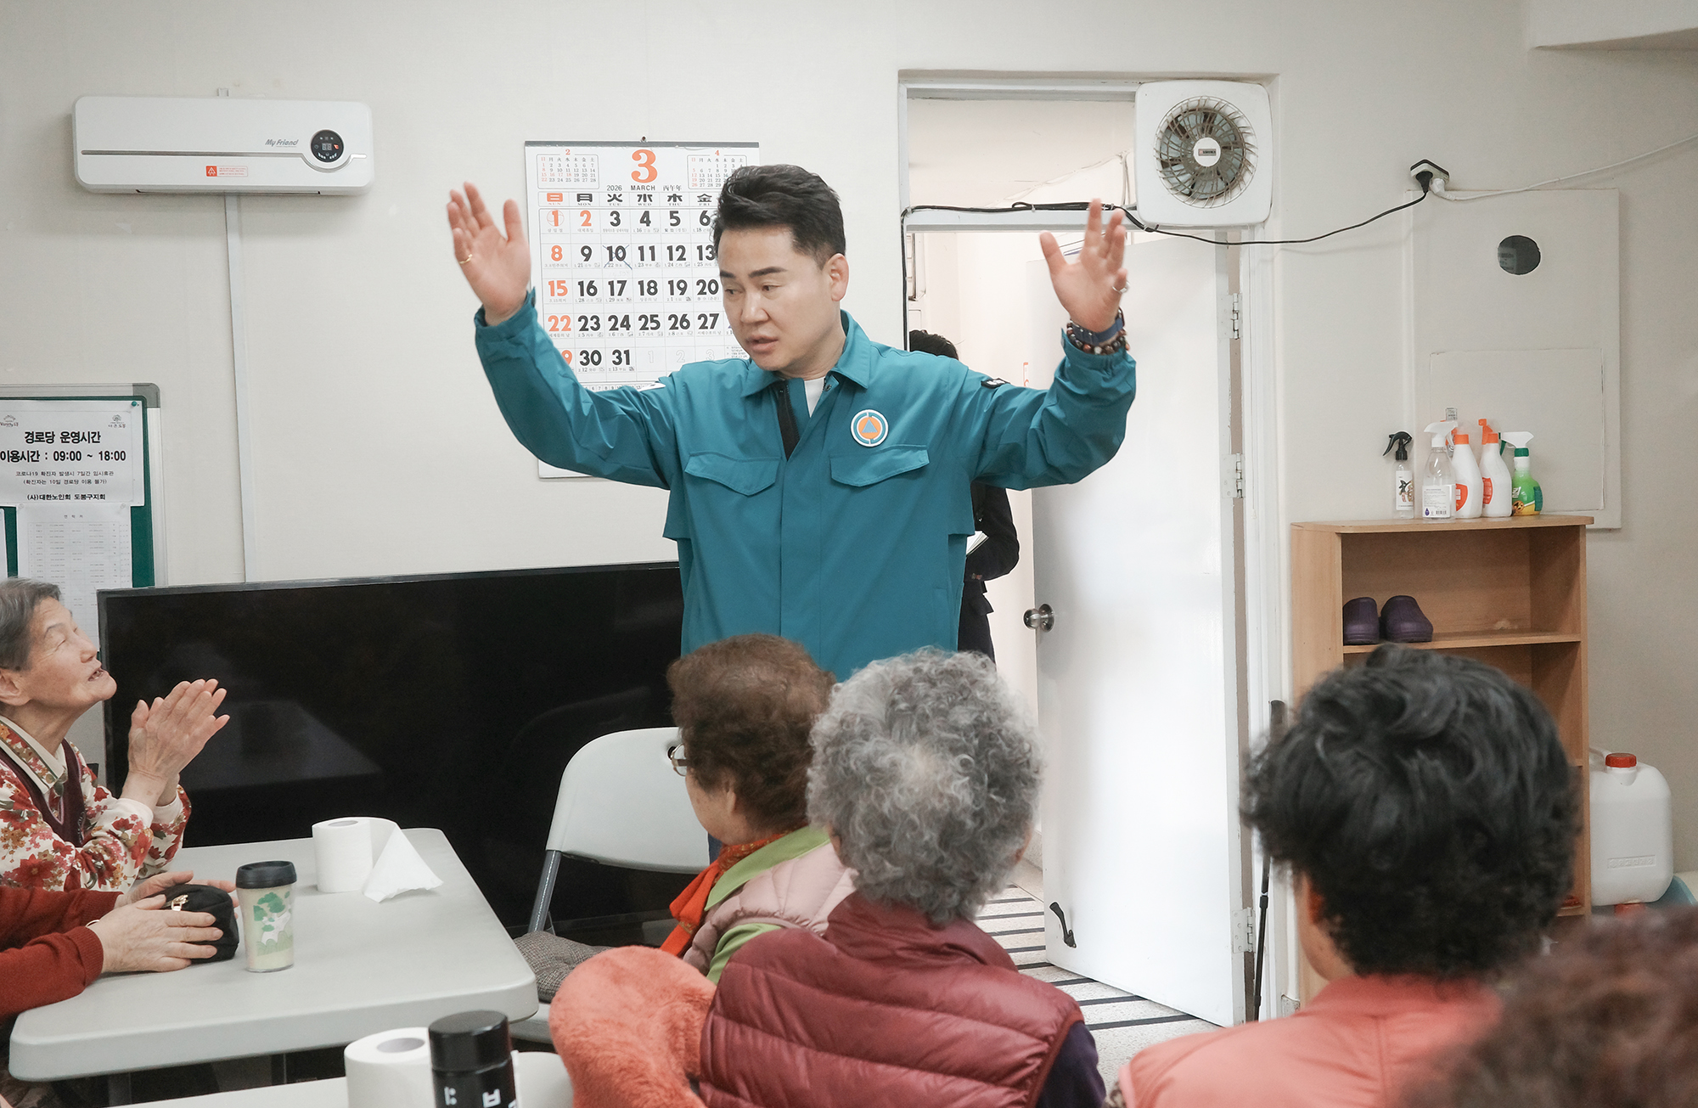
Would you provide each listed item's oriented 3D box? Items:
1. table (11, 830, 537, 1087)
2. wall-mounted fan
[{"bbox_3d":[-0.909,0.946,3.053,0.669,0.737,1.238,-3,3,-18],"label":"table"},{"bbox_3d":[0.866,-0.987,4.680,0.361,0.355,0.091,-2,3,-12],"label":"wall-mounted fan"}]

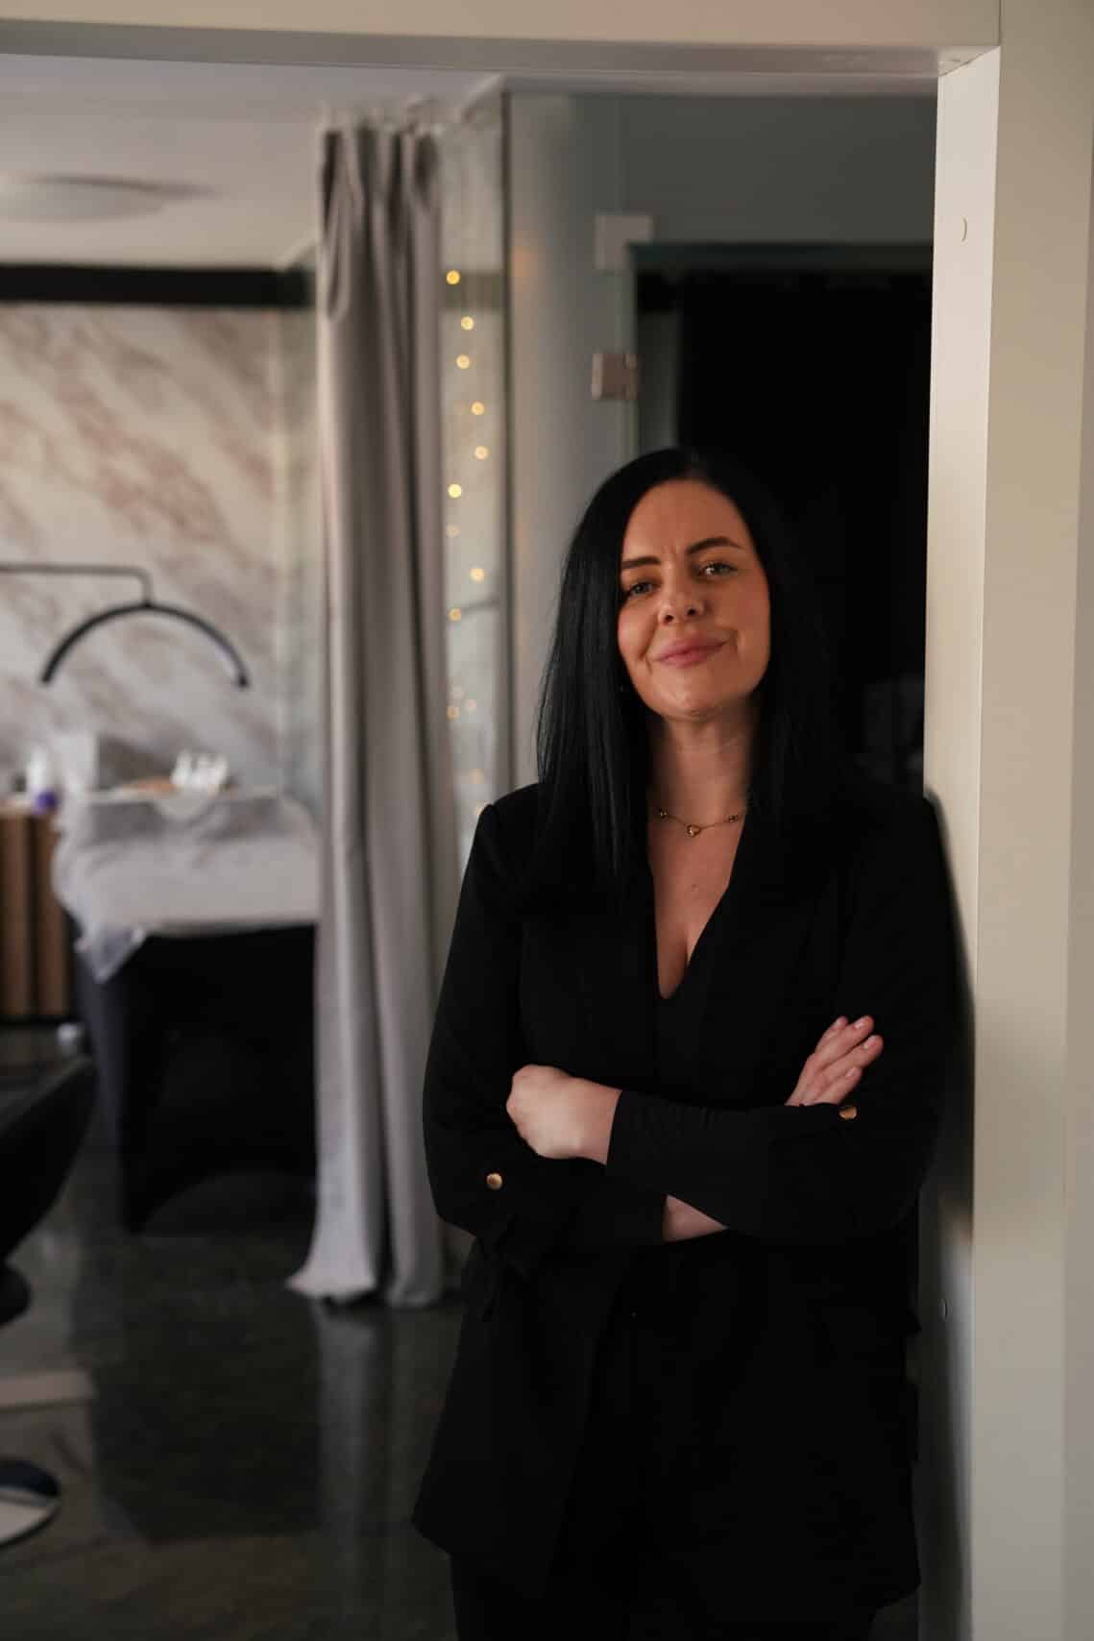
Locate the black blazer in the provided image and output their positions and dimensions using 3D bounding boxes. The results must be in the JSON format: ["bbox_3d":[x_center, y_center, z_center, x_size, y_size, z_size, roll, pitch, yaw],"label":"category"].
[{"bbox_3d":[0.115,0.295,2.230,0.440,0.675,0.320,3,8,13],"label":"black blazer"}]

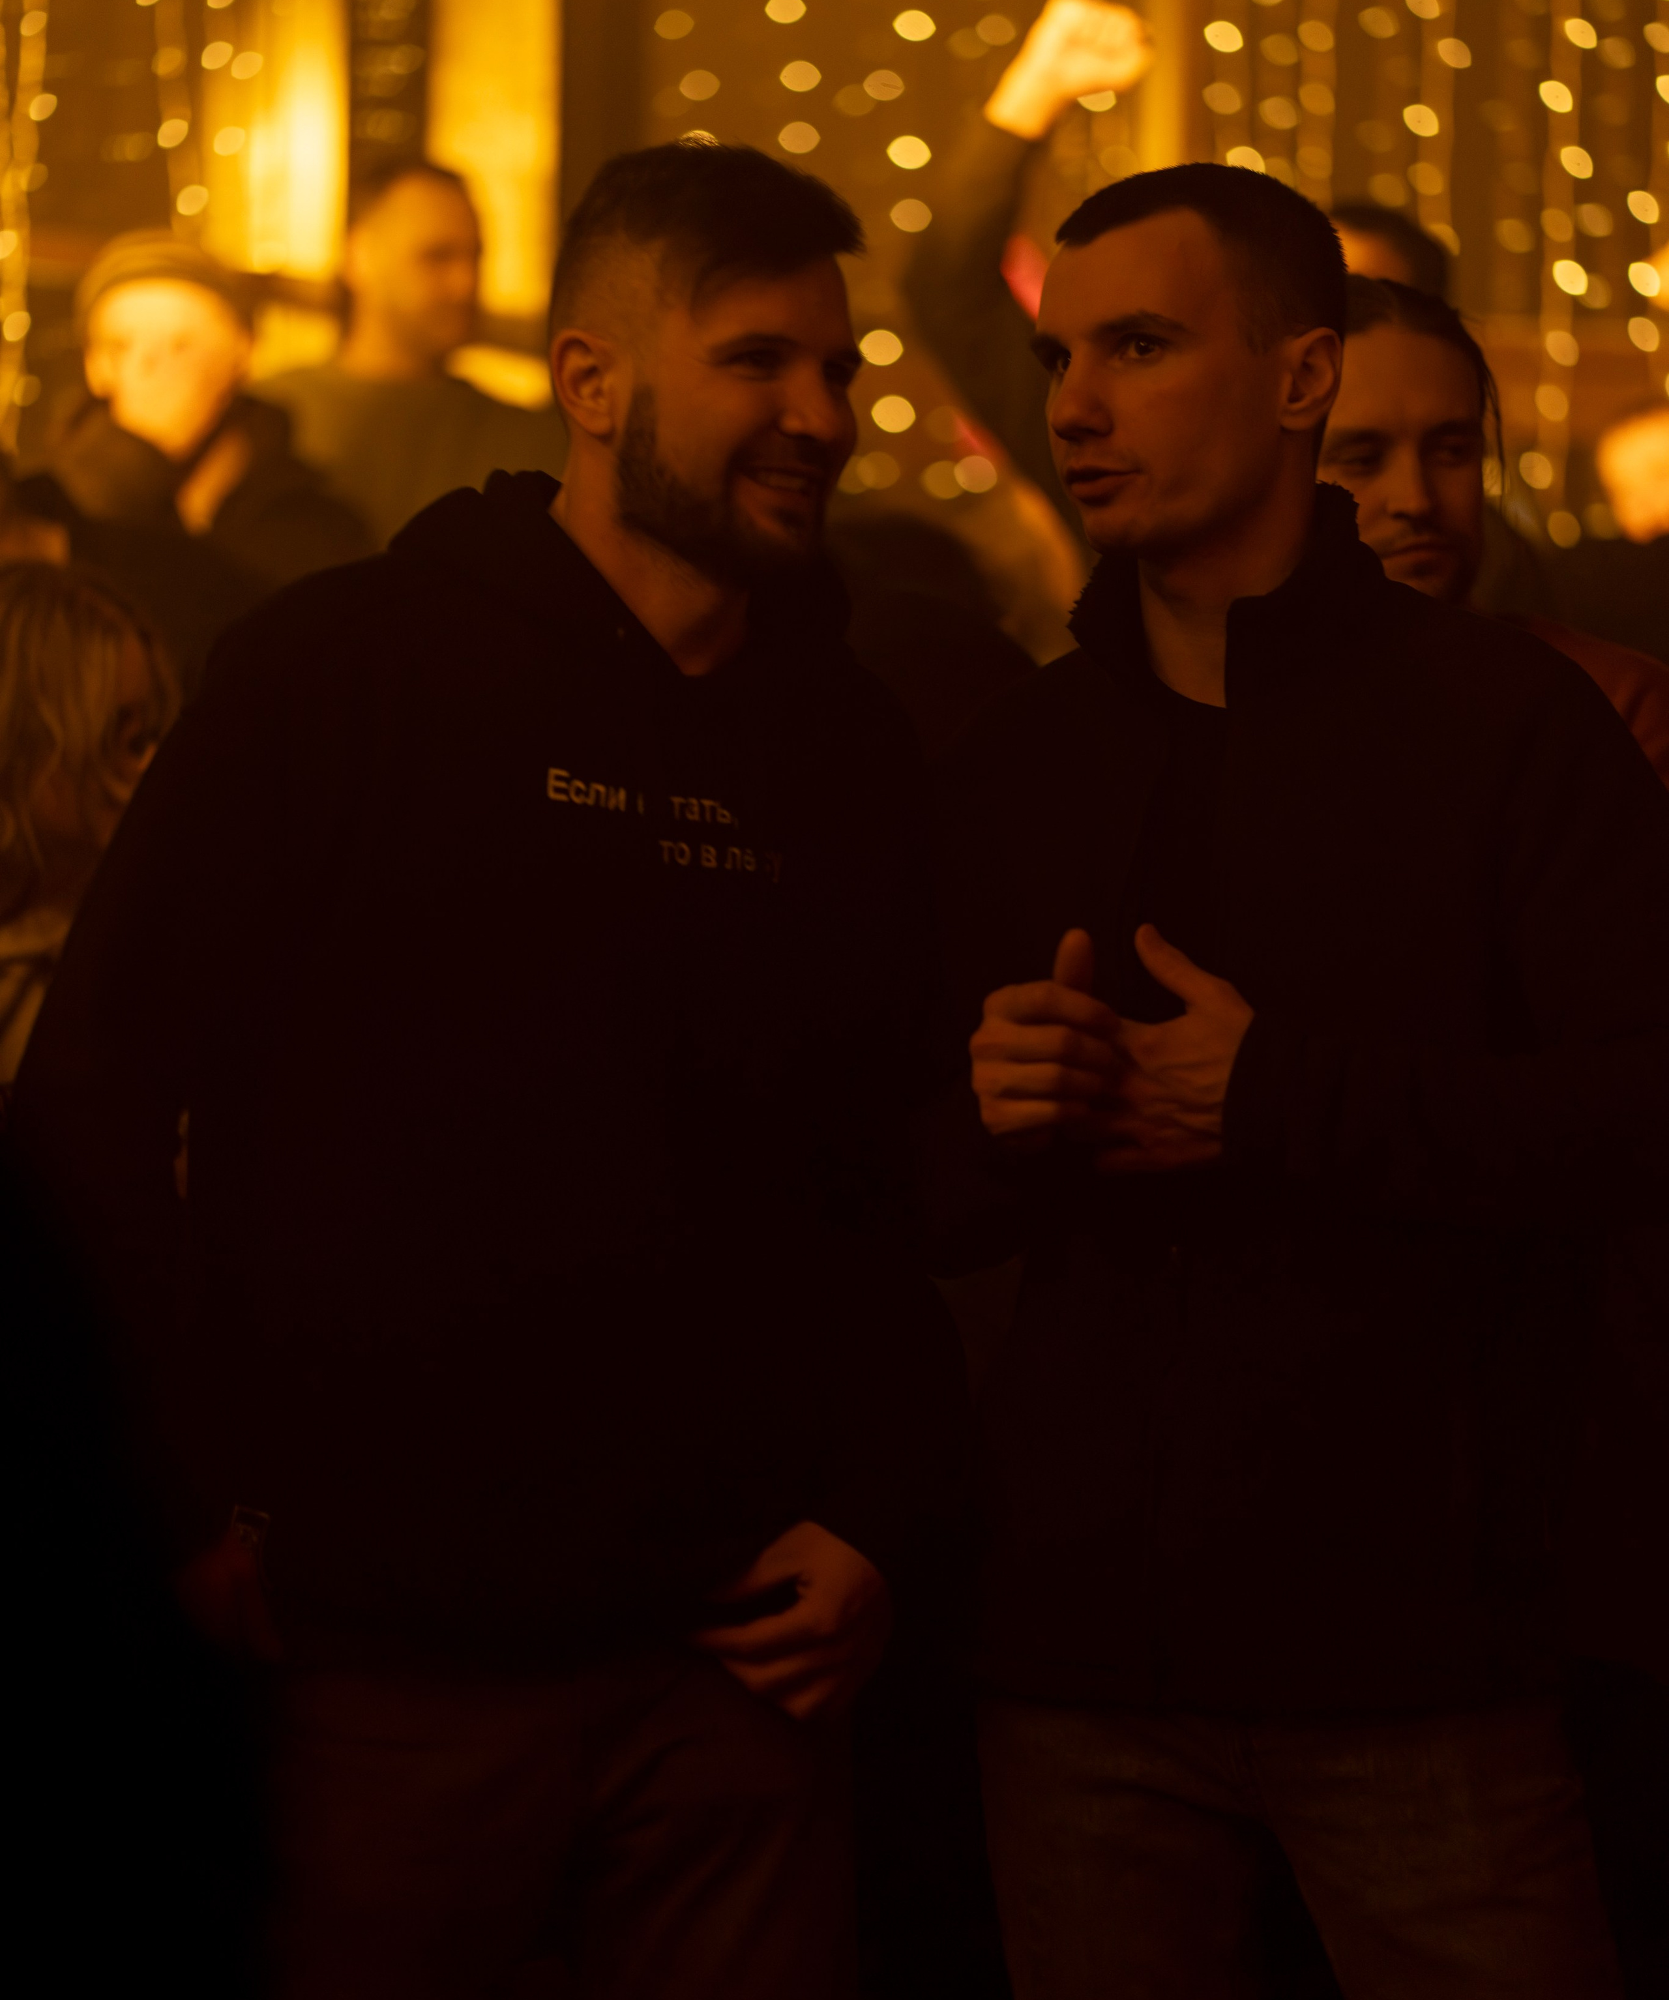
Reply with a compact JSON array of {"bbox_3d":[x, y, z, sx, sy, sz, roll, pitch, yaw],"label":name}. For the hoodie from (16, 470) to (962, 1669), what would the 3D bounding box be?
[{"bbox_3d":[-0.199,0.040,3.420,0.550,0.670,0.350,-3,6,-25],"label":"hoodie"}]

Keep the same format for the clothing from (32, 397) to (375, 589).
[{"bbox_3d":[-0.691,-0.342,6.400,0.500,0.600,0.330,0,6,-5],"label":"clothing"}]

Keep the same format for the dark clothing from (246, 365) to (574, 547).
[{"bbox_3d":[-0.505,-0.426,7.100,0.500,0.620,0.320,-4,7,-35],"label":"dark clothing"}]

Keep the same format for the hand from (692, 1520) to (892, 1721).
[{"bbox_3d":[-0.024,0.353,3.360,0.110,0.115,0.090,-2,6,-20],"label":"hand"}]

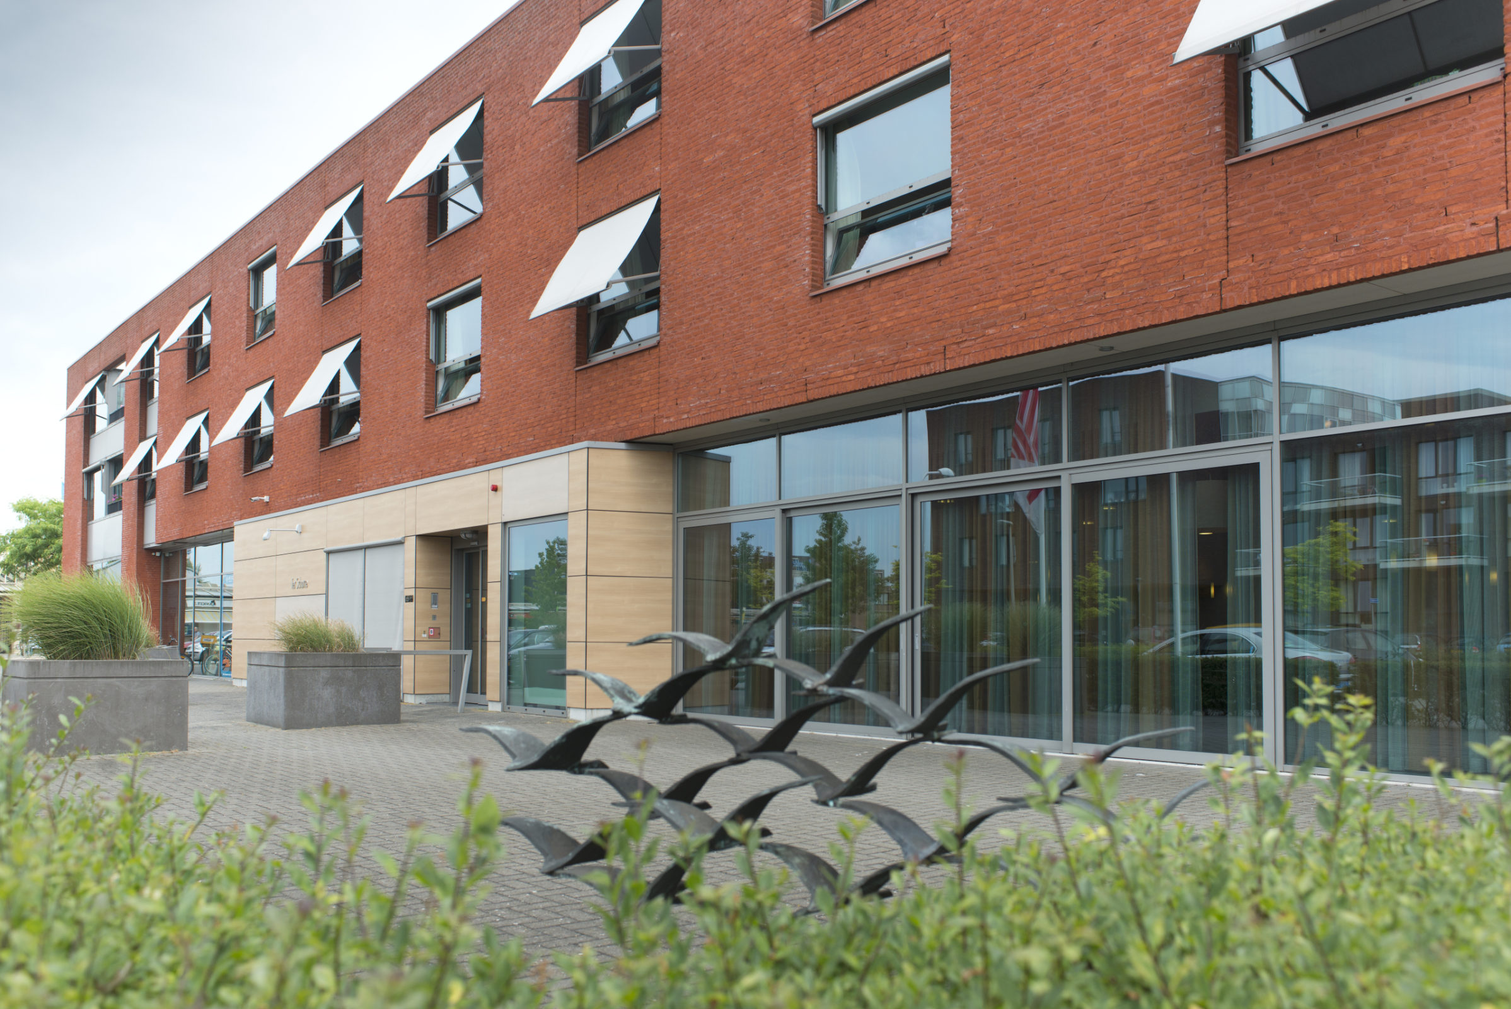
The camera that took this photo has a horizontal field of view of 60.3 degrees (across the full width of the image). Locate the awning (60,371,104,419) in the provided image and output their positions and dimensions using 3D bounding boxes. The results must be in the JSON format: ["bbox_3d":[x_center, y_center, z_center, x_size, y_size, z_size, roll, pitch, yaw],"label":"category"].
[{"bbox_3d":[-21.770,-3.442,42.056,0.735,1.290,2.600,4,-5,-38],"label":"awning"}]

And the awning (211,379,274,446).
[{"bbox_3d":[-11.084,-1.976,28.078,0.760,1.320,1.970,3,-5,-38],"label":"awning"}]

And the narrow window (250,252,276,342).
[{"bbox_3d":[-10.764,-4.501,28.589,0.170,1.840,1.950,3,-5,-38],"label":"narrow window"}]

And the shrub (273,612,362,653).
[{"bbox_3d":[-5.750,1.706,17.100,1.000,0.580,1.050,3,-5,-38],"label":"shrub"}]

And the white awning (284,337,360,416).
[{"bbox_3d":[-8.194,-2.385,24.596,0.735,1.290,1.980,4,-5,-38],"label":"white awning"}]

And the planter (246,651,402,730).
[{"bbox_3d":[-5.149,2.202,15.562,1.400,0.850,1.400,4,-5,-38],"label":"planter"}]

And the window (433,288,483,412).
[{"bbox_3d":[-4.752,-2.443,20.701,0.170,1.900,1.950,3,-5,-38],"label":"window"}]

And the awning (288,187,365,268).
[{"bbox_3d":[-8.169,-5.233,24.693,0.735,1.290,1.970,4,-5,-38],"label":"awning"}]

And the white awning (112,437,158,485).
[{"bbox_3d":[-17.280,-1.175,36.196,0.735,1.290,1.900,4,-5,-38],"label":"white awning"}]

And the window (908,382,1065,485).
[{"bbox_3d":[2.291,-0.697,13.267,0.080,0.780,2.080,4,-5,-38],"label":"window"}]

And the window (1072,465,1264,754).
[{"bbox_3d":[3.482,0.905,11.154,0.100,2.358,1.885,3,-5,-38],"label":"window"}]

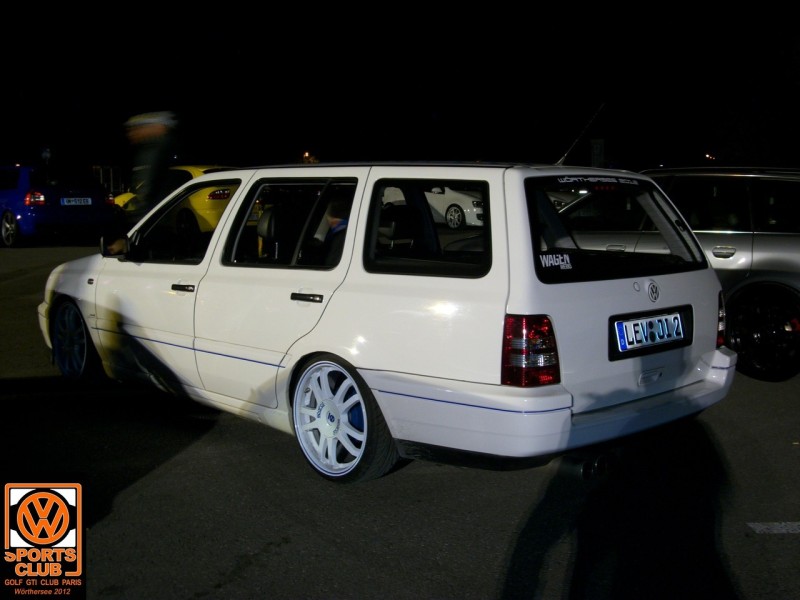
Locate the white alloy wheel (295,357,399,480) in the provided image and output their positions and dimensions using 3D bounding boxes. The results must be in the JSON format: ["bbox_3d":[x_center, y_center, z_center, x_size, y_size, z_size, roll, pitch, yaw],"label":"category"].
[{"bbox_3d":[-0.227,0.485,4.036,0.190,0.560,0.560,-3,7,-43],"label":"white alloy wheel"}]

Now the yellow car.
[{"bbox_3d":[-3.831,-1.790,18.287,1.760,1.450,4.250,-6,9,-40],"label":"yellow car"}]

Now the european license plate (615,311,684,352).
[{"bbox_3d":[0.977,0.122,3.778,0.452,0.110,0.012,-6,-3,-42],"label":"european license plate"}]

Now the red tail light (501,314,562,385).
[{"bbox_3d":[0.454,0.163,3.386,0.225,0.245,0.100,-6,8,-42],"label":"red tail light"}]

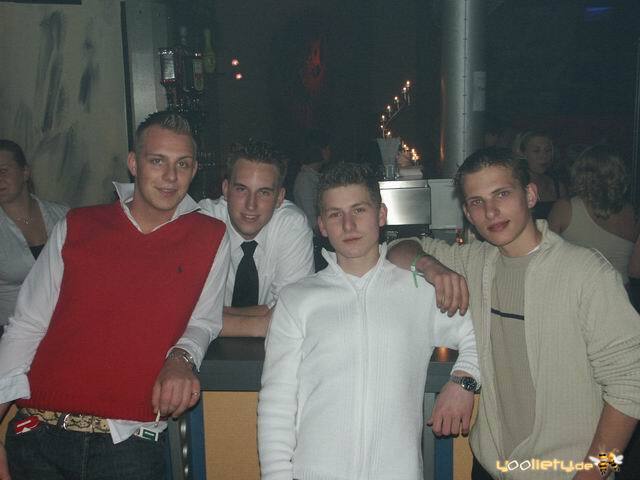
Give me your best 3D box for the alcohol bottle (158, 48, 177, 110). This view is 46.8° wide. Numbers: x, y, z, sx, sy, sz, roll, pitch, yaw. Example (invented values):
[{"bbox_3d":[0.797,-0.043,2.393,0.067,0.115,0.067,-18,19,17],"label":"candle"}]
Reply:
[{"bbox_3d":[-0.795,-0.852,3.900,0.082,0.310,0.082,-3,8,-17],"label":"alcohol bottle"}]

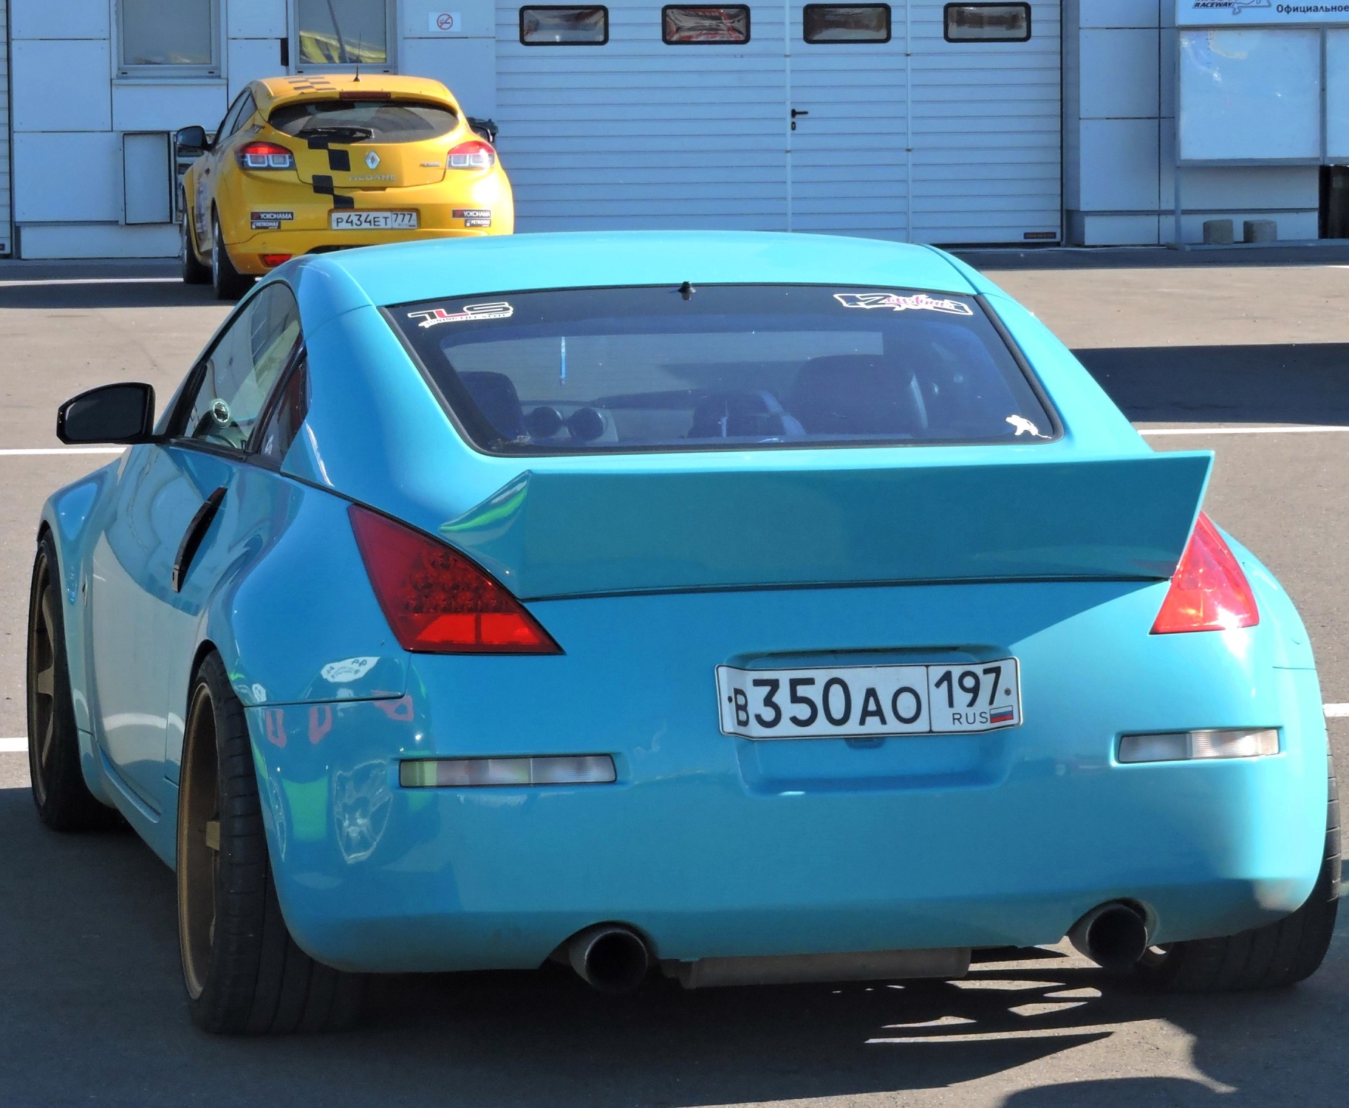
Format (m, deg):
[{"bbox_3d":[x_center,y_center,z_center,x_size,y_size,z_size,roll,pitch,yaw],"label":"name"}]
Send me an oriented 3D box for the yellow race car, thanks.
[{"bbox_3d":[-2.158,-2.410,34.352,1.890,1.430,4.300,-1,5,-9],"label":"yellow race car"}]

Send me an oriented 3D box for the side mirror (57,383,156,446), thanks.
[{"bbox_3d":[-1.133,-0.278,10.635,0.210,0.130,0.120,-1,5,-12],"label":"side mirror"}]

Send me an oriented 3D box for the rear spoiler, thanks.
[{"bbox_3d":[0.271,-0.055,8.514,1.230,0.210,0.410,-1,5,-12],"label":"rear spoiler"}]

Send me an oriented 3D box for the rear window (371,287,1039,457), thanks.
[{"bbox_3d":[0.095,-0.327,9.285,1.120,0.090,0.720,-1,25,-12],"label":"rear window"}]

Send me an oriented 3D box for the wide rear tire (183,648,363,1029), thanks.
[{"bbox_3d":[-0.667,0.477,9.011,0.275,0.648,0.656,-1,5,-12],"label":"wide rear tire"}]

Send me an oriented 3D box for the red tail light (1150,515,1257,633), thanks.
[{"bbox_3d":[0.828,0.012,8.807,0.260,0.220,0.490,-1,5,-12],"label":"red tail light"}]

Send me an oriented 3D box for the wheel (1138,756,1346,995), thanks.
[{"bbox_3d":[0.939,0.436,9.364,0.275,0.648,0.656,-1,5,-12],"label":"wheel"}]

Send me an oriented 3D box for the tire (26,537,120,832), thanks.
[{"bbox_3d":[-1.245,0.270,11.588,0.255,0.648,0.656,-1,5,-12],"label":"tire"}]

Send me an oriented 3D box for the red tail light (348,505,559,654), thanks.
[{"bbox_3d":[-0.353,0.042,8.547,0.260,0.220,0.490,-1,5,-12],"label":"red tail light"}]

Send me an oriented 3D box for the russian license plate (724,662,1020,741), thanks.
[{"bbox_3d":[0.306,0.229,8.389,0.490,0.112,0.035,-1,-10,-12],"label":"russian license plate"}]

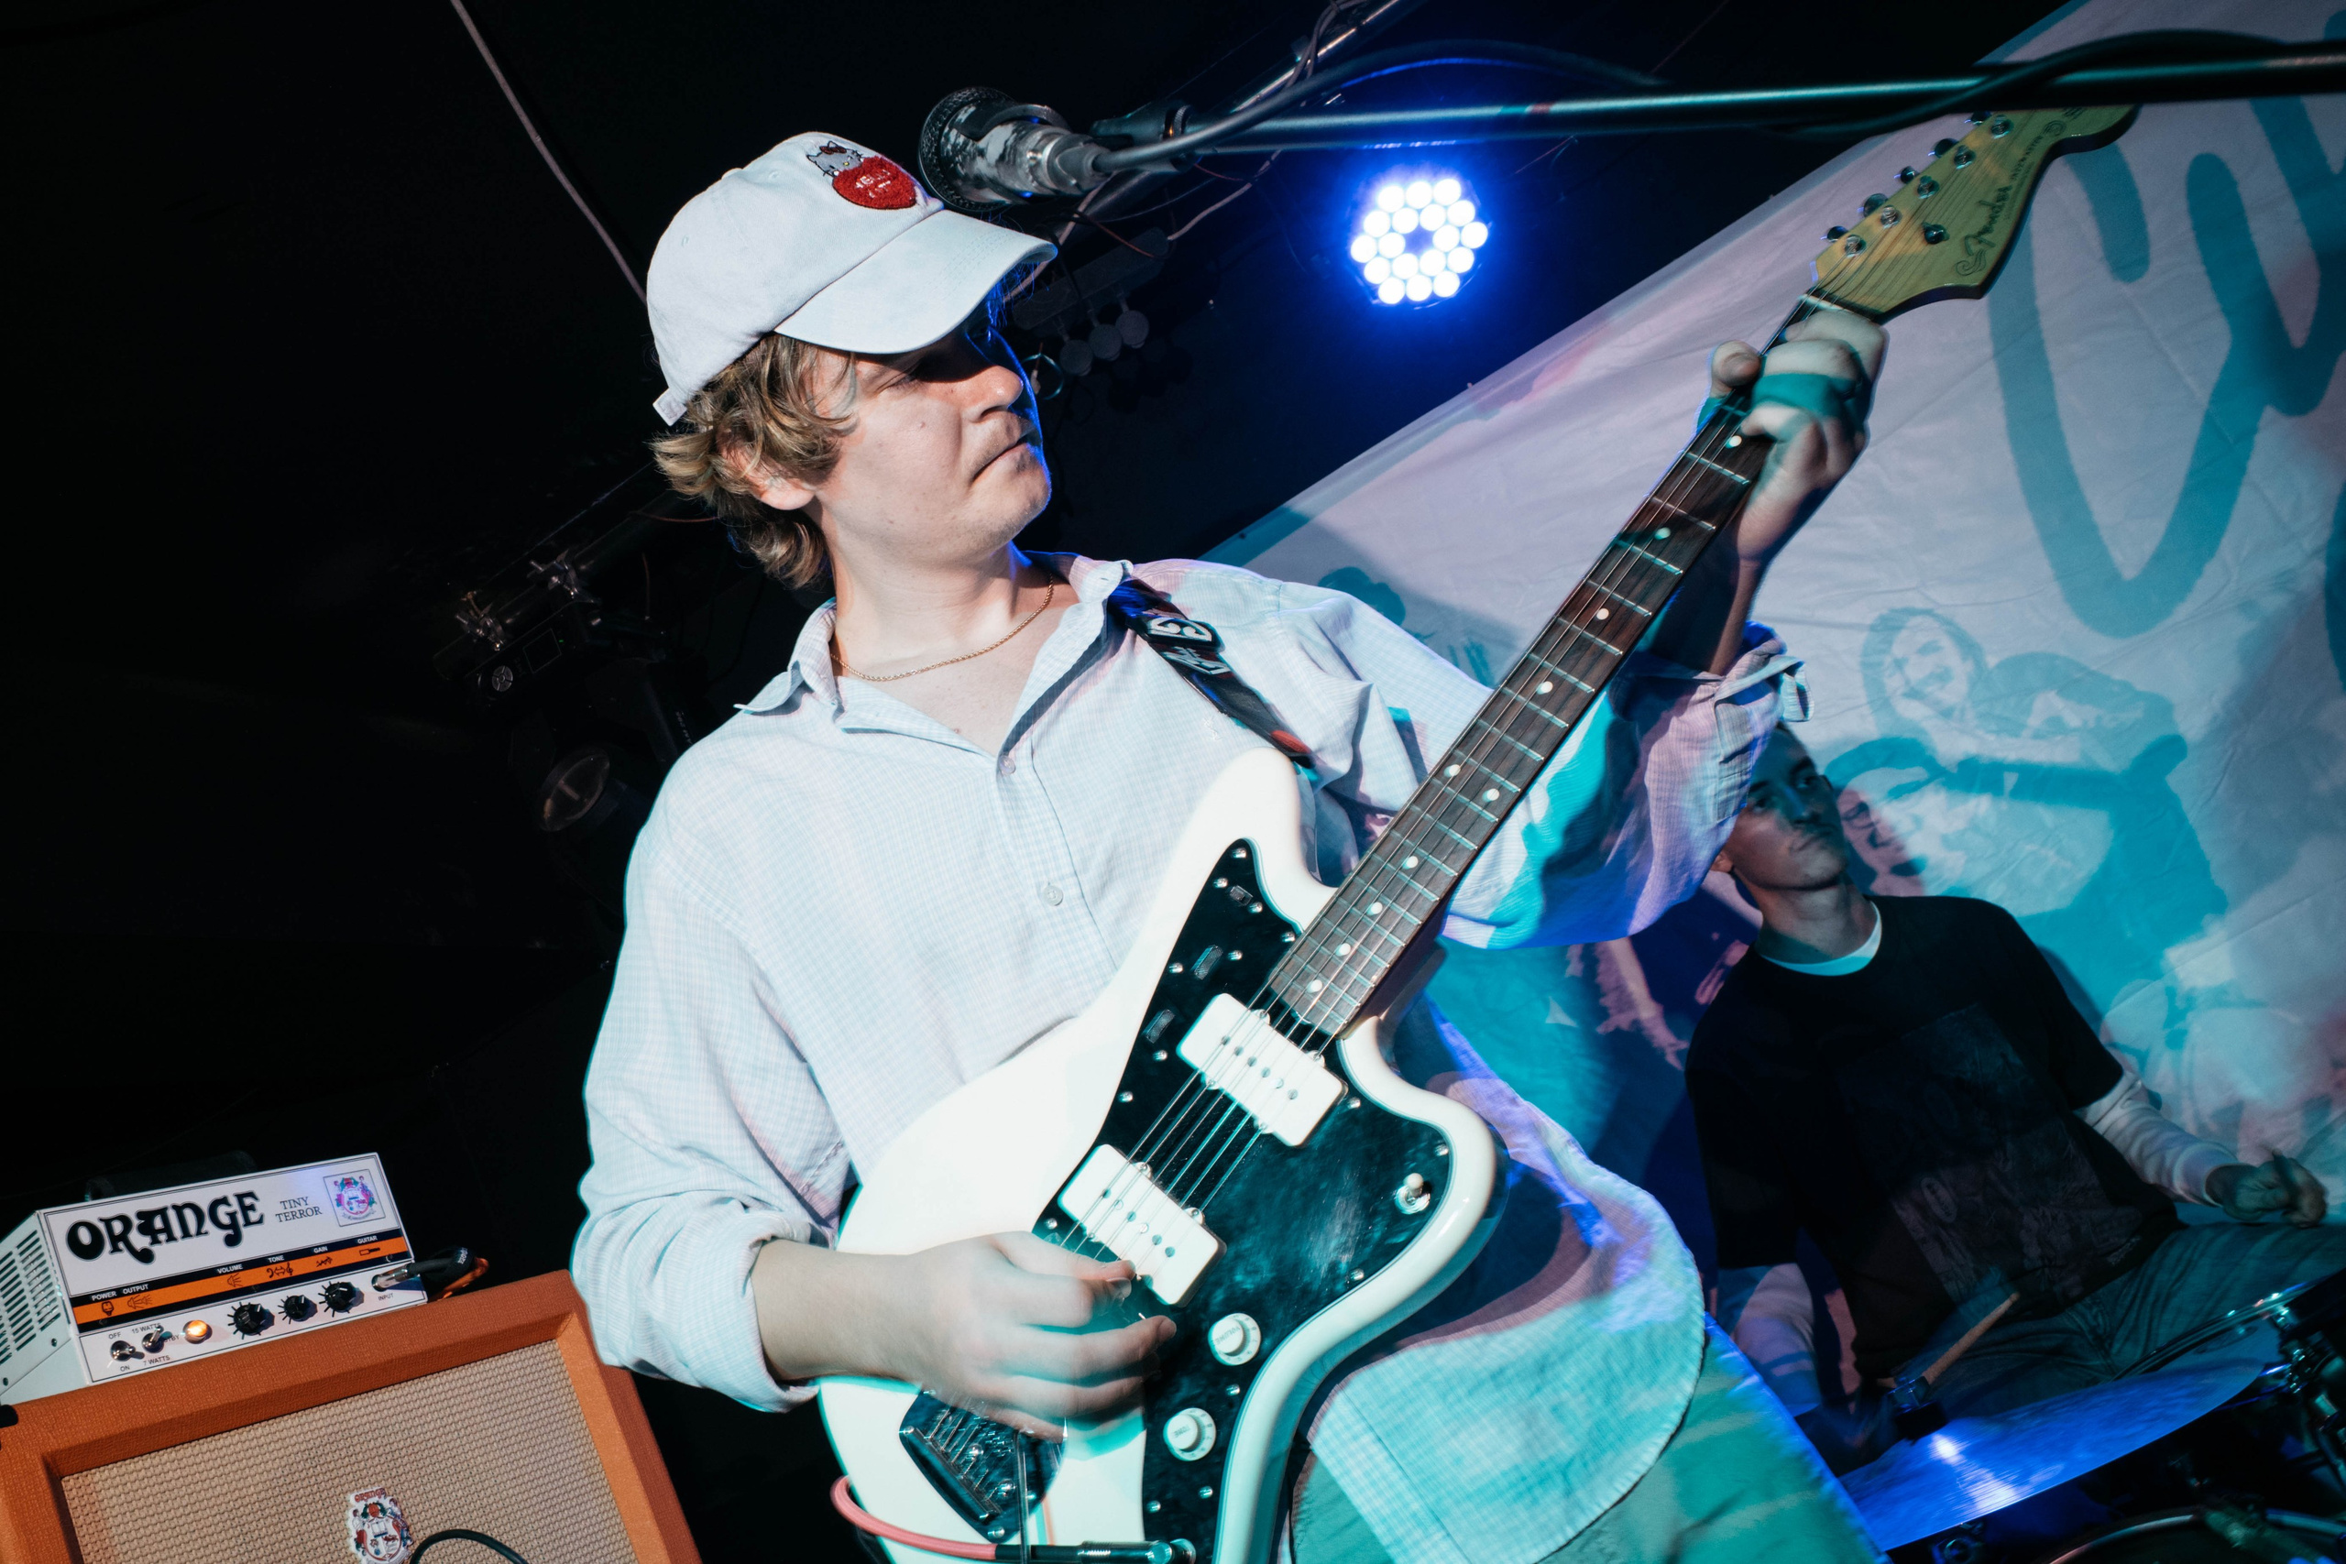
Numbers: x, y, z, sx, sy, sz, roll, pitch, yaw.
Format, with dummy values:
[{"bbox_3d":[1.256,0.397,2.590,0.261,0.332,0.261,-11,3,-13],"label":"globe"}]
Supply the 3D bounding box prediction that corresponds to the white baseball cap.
[{"bbox_3d":[-0.206,-0.312,1.075,0.265,0.135,0.175,-15,17,28],"label":"white baseball cap"}]

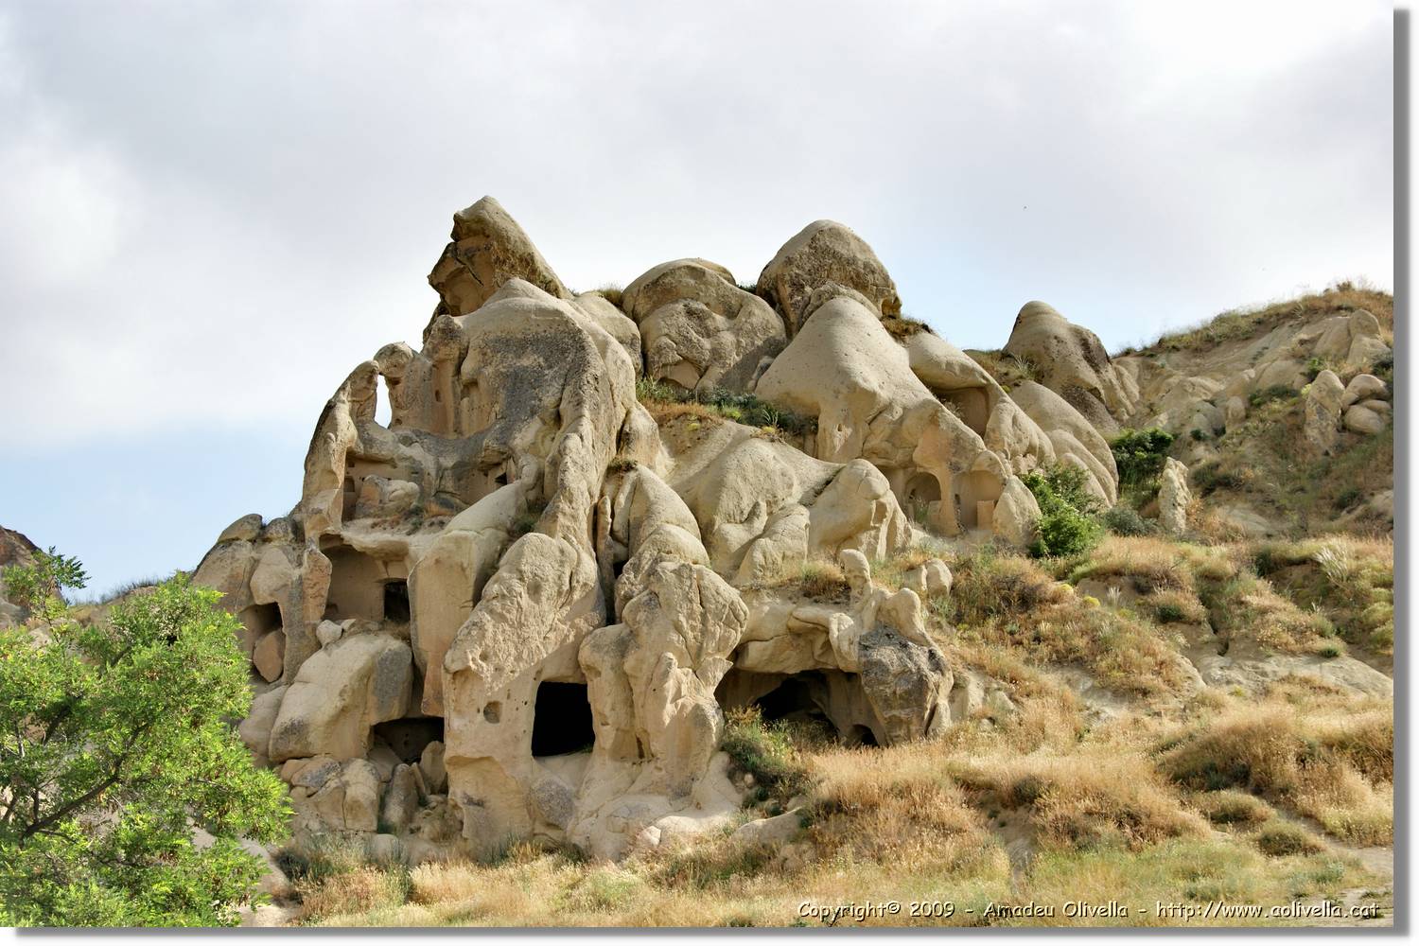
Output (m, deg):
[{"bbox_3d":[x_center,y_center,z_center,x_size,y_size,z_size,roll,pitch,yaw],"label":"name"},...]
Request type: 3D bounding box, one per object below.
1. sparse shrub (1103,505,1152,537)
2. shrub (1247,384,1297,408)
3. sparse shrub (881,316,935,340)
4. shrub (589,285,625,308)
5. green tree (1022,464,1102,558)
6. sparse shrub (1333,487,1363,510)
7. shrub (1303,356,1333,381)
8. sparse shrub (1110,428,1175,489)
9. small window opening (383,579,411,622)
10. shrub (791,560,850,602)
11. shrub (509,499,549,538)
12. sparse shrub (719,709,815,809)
[{"bbox_3d":[12.194,1.391,69.000,1.456,0.906,1.164,0,-6,0],"label":"sparse shrub"},{"bbox_3d":[20.460,-2.783,86.000,1.774,0.887,1.419,0,-6,0],"label":"shrub"},{"bbox_3d":[5.874,-4.301,70.000,1.608,0.722,1.286,0,-6,0],"label":"sparse shrub"},{"bbox_3d":[-2.933,-5.087,68.000,0.988,0.670,0.791,0,-6,0],"label":"shrub"},{"bbox_3d":[9.839,1.083,66.000,2.259,2.600,2.000,0,-6,0],"label":"green tree"},{"bbox_3d":[21.061,0.823,78.000,0.987,0.768,0.790,0,-6,0],"label":"sparse shrub"},{"bbox_3d":[22.668,-3.900,88.000,1.155,0.949,0.924,0,-6,0],"label":"shrub"},{"bbox_3d":[13.346,-0.445,73.000,2.019,1.917,1.615,0,-6,0],"label":"sparse shrub"},{"bbox_3d":[-7.932,3.250,60.000,0.703,1.097,0.300,0,-6,-5],"label":"small window opening"},{"bbox_3d":[2.780,2.684,59.000,1.494,1.051,1.195,0,-6,0],"label":"shrub"},{"bbox_3d":[-4.661,1.159,61.000,1.001,0.951,0.801,0,-6,0],"label":"shrub"},{"bbox_3d":[1.341,6.603,55.000,2.140,2.321,1.712,0,-6,0],"label":"sparse shrub"}]

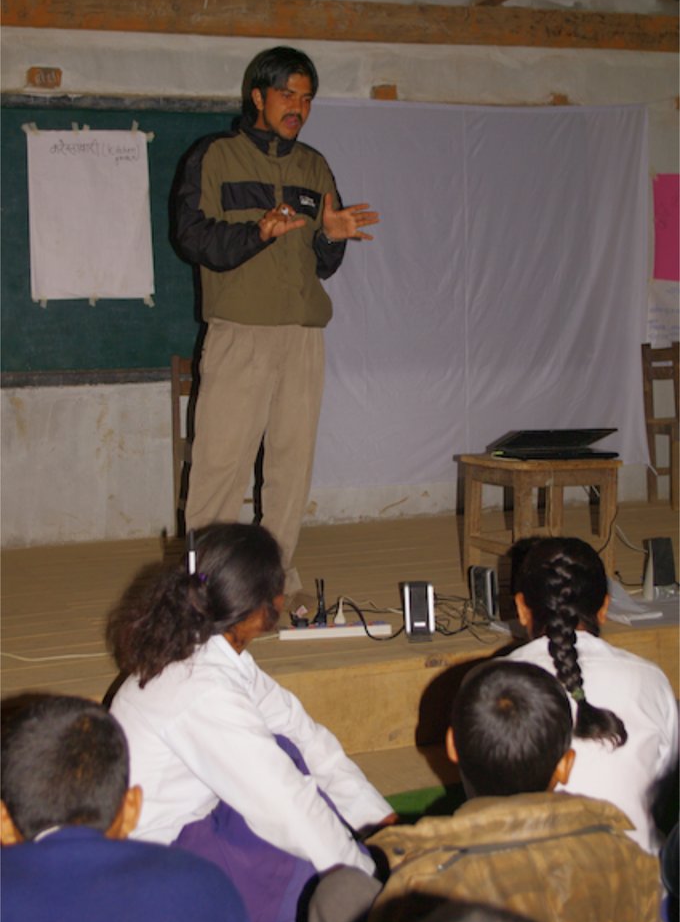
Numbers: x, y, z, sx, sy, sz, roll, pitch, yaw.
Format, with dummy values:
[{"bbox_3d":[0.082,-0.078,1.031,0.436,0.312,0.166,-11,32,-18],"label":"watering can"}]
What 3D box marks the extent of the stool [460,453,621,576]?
[{"bbox_3d":[0.661,0.180,4.972,0.400,0.400,0.400,-5,9,-29],"label":"stool"}]

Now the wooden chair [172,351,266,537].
[{"bbox_3d":[-0.375,-0.031,5.471,0.380,0.710,0.400,-4,9,-19],"label":"wooden chair"}]

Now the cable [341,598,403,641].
[{"bbox_3d":[0.090,0.450,4.227,0.180,0.090,0.130,-1,8,1],"label":"cable"}]

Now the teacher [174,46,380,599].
[{"bbox_3d":[-0.216,-0.427,4.662,0.520,1.710,0.420,-5,9,-27],"label":"teacher"}]

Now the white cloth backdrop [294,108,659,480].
[{"bbox_3d":[0.561,-0.676,5.967,1.520,1.520,0.080,-4,9,-19],"label":"white cloth backdrop"}]

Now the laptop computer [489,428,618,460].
[{"bbox_3d":[0.708,-0.063,4.898,0.360,0.100,0.255,-3,9,-17],"label":"laptop computer"}]

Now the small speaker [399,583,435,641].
[{"bbox_3d":[0.219,0.421,4.173,0.085,0.165,0.090,0,8,3],"label":"small speaker"}]

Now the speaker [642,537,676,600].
[{"bbox_3d":[1.020,0.339,4.681,0.090,0.165,0.085,-3,9,-17],"label":"speaker"}]

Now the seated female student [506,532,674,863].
[{"bbox_3d":[0.500,0.522,2.995,0.430,0.740,0.520,-1,8,-1],"label":"seated female student"}]

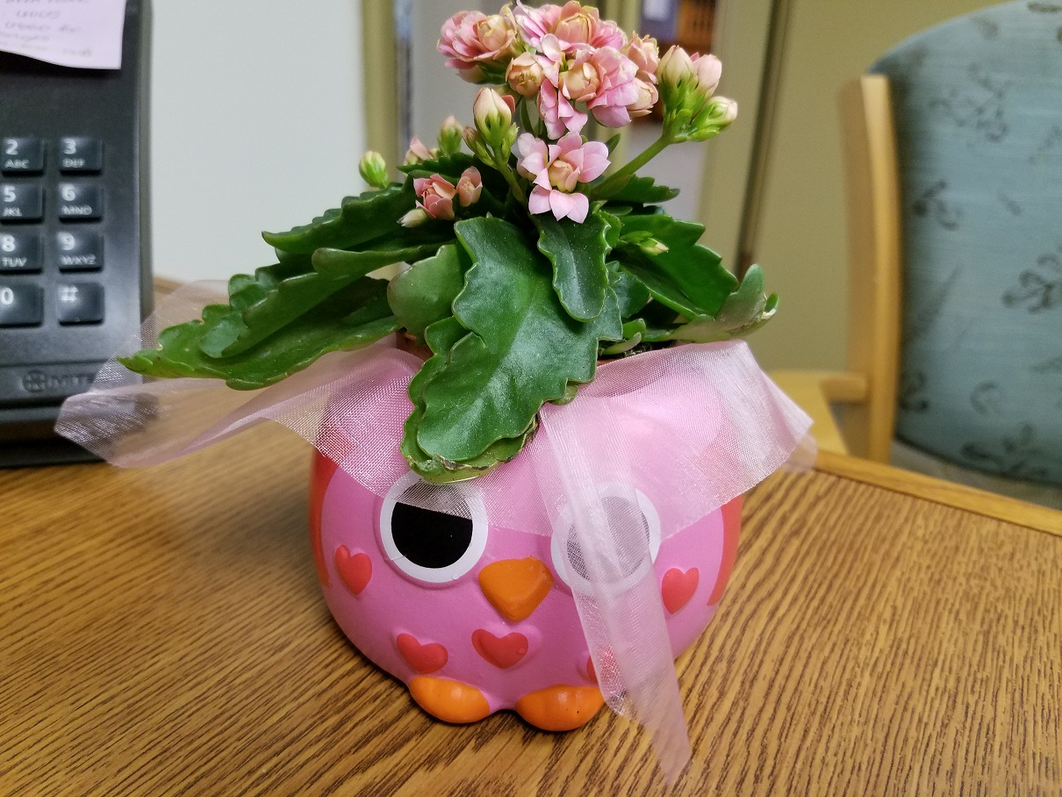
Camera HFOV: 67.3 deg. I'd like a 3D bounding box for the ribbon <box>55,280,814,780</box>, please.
[{"bbox_3d":[-0.028,0.019,0.193,0.185,0.077,0.104,2,21,0],"label":"ribbon"}]

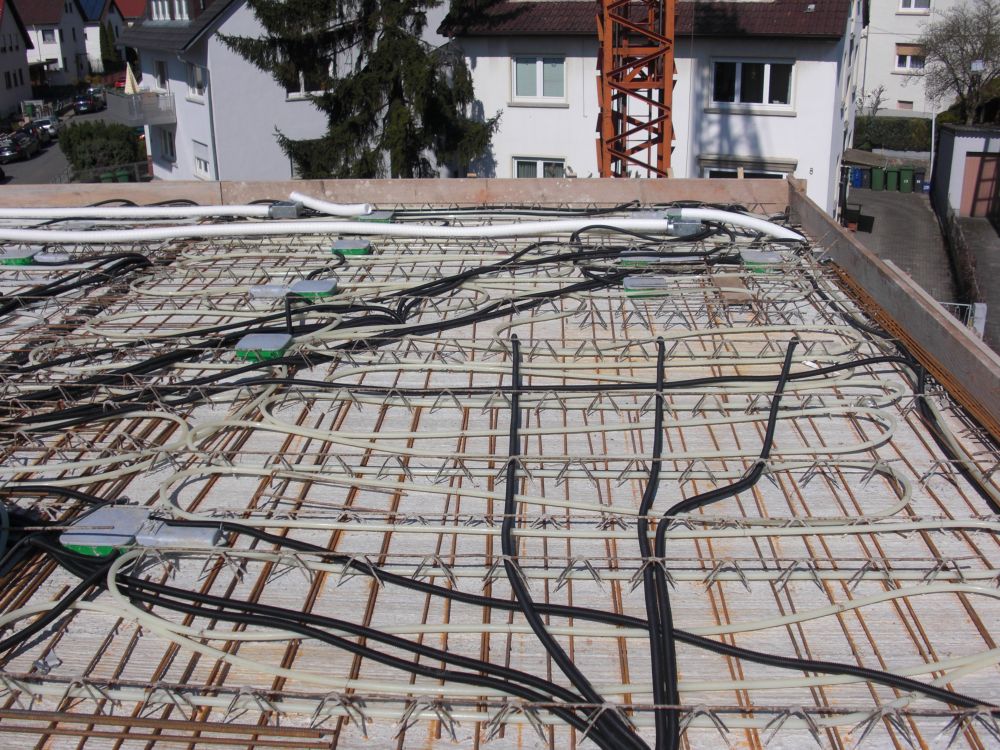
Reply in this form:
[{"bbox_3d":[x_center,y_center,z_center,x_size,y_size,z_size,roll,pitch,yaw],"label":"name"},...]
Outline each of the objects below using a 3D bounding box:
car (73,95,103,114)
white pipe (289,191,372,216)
[{"bbox_3d":[-36.556,-24.048,92.125,1.760,1.460,4.400,-4,22,-9],"label":"car"},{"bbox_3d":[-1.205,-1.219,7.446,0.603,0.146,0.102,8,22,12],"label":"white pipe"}]

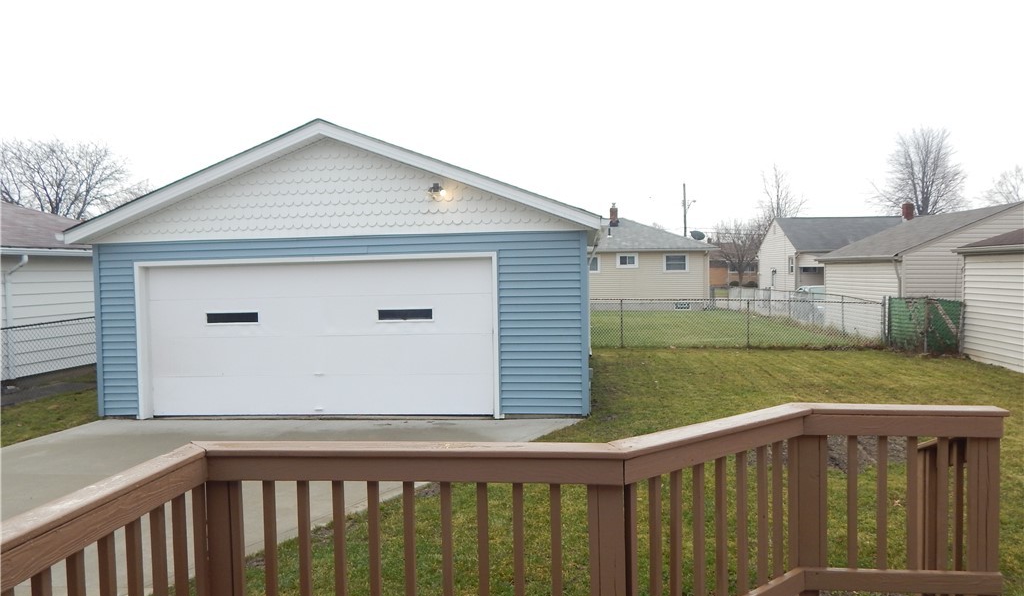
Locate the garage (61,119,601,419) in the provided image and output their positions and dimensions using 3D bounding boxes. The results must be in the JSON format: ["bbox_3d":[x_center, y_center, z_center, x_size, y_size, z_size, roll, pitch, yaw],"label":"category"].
[{"bbox_3d":[-2.124,-0.430,12.610,7.200,3.890,6.350,-1,2,6],"label":"garage"}]

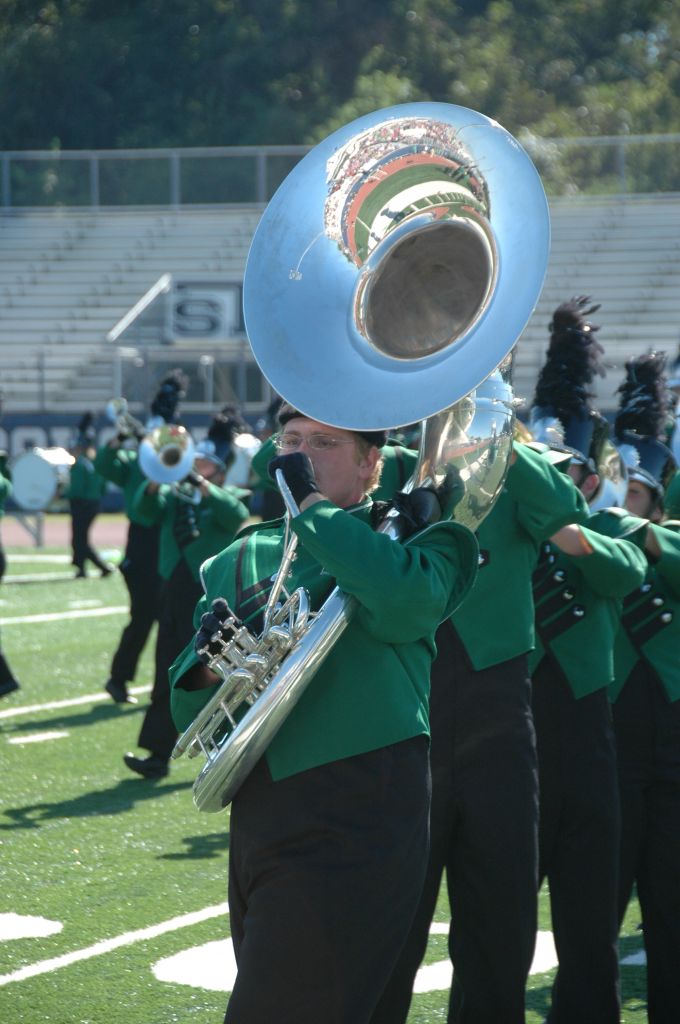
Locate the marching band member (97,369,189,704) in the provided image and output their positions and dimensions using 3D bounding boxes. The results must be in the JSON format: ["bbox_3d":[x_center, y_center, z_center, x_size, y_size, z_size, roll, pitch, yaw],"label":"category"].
[{"bbox_3d":[-1.121,0.148,27.800,0.600,1.940,0.580,0,1,18],"label":"marching band member"}]

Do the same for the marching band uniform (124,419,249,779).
[{"bbox_3d":[-0.722,0.386,22.300,0.620,1.750,0.580,0,1,17],"label":"marching band uniform"}]

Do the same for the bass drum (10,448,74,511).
[{"bbox_3d":[-3.281,-0.344,53.000,0.640,0.640,0.380,0,1,39],"label":"bass drum"}]

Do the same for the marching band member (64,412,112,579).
[{"bbox_3d":[-2.793,-0.182,52.800,0.520,1.840,0.500,0,1,35],"label":"marching band member"}]

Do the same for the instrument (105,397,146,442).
[{"bbox_3d":[-1.193,-0.506,27.300,0.130,0.180,0.520,0,-22,21],"label":"instrument"}]

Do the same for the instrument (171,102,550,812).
[{"bbox_3d":[0.101,-0.105,9.160,0.740,1.330,0.750,0,-10,31],"label":"instrument"}]

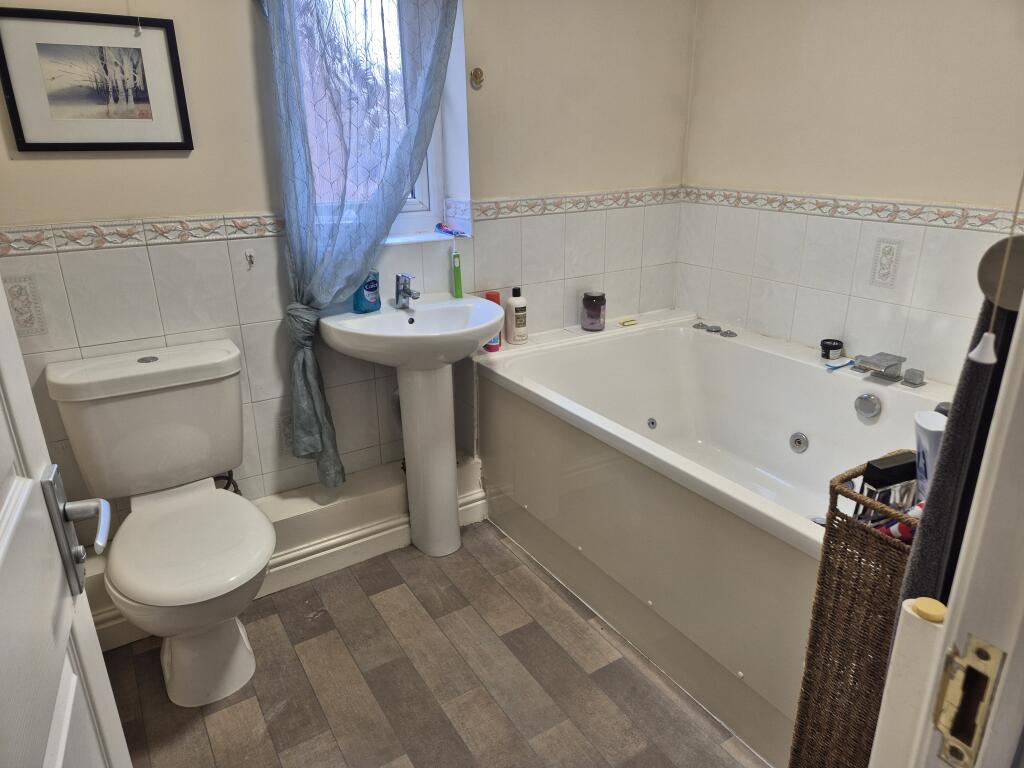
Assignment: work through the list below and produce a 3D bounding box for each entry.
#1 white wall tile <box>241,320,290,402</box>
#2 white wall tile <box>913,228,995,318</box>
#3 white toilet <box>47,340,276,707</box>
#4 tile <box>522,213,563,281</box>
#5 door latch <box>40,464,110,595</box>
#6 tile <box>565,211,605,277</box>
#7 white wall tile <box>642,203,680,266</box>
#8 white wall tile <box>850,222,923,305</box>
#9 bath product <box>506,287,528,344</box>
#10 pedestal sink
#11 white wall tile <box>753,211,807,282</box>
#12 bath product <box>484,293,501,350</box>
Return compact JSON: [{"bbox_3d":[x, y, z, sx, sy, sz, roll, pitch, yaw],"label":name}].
[{"bbox_3d":[-0.731,-0.079,2.136,0.203,0.251,0.010,-13,23,-31],"label":"white wall tile"},{"bbox_3d":[1.298,-0.328,2.004,0.012,0.247,0.200,-12,23,-30],"label":"white wall tile"},{"bbox_3d":[-0.808,0.367,1.712,0.438,0.776,0.702,-13,23,-31],"label":"white toilet"},{"bbox_3d":[0.119,-0.502,2.524,0.200,0.247,0.012,-13,23,-31],"label":"tile"},{"bbox_3d":[-0.486,0.191,0.768,0.058,0.152,0.146,-9,22,-23],"label":"door latch"},{"bbox_3d":[0.287,-0.541,2.629,0.200,0.247,0.012,-13,23,-31],"label":"tile"},{"bbox_3d":[0.635,-0.633,2.902,0.208,0.251,0.010,-13,23,-31],"label":"white wall tile"},{"bbox_3d":[1.211,-0.390,2.196,0.010,0.247,0.199,-13,23,-31],"label":"white wall tile"},{"bbox_3d":[0.019,-0.247,2.435,0.069,0.199,0.047,-13,23,-31],"label":"bath product"},{"bbox_3d":[-0.275,0.175,2.200,0.556,0.821,0.467,-13,23,-31],"label":"pedestal sink"},{"bbox_3d":[0.989,-0.502,2.512,0.010,0.247,0.199,-13,23,-31],"label":"white wall tile"},{"bbox_3d":[-0.070,-0.224,2.439,0.058,0.215,0.054,-1,20,-2],"label":"bath product"}]

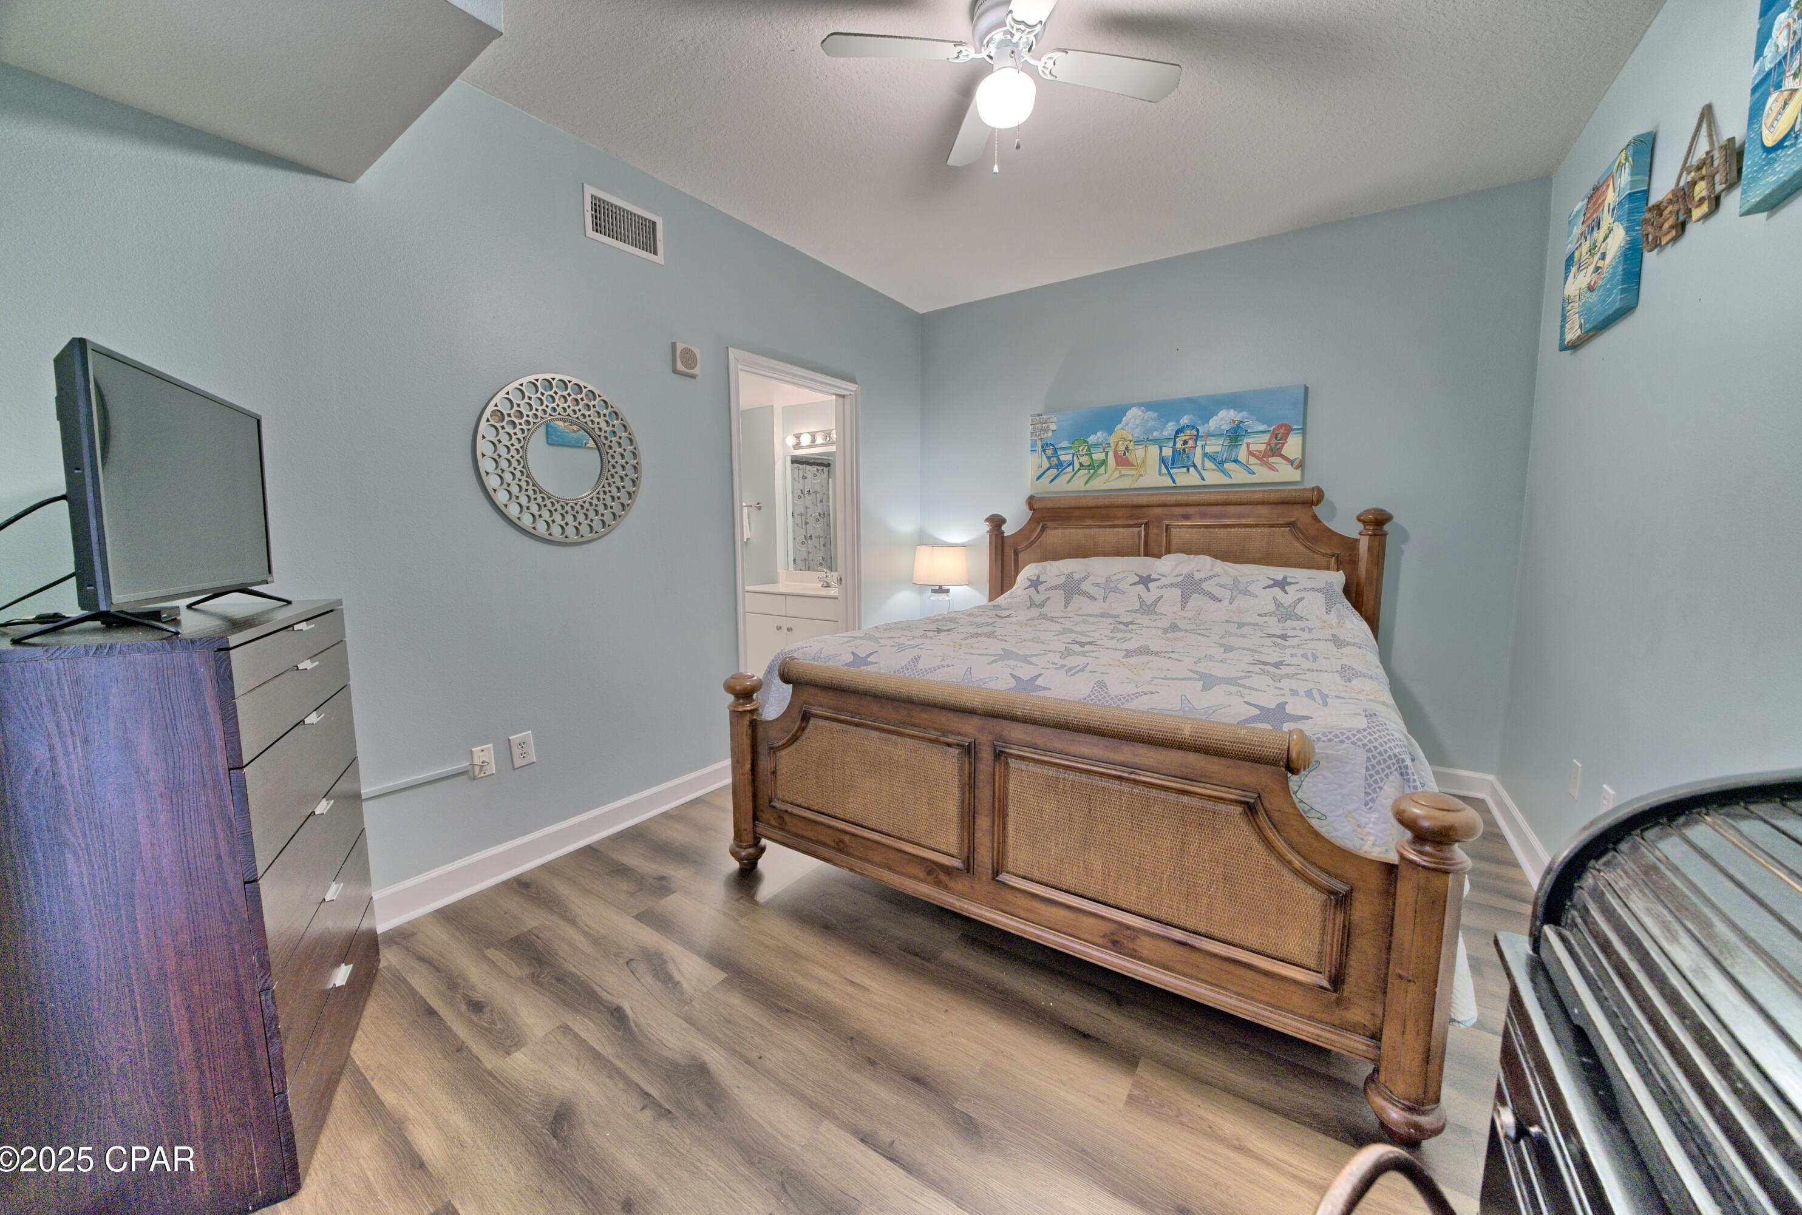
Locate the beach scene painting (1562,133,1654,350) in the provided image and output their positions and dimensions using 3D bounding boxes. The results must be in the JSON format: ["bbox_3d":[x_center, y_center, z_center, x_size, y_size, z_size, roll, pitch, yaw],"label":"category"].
[{"bbox_3d":[2.335,-1.172,2.018,0.042,0.480,0.530,5,9,35],"label":"beach scene painting"}]

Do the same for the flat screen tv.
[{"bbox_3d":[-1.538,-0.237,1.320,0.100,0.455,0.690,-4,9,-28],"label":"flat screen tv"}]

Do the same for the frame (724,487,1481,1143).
[{"bbox_3d":[0.847,0.202,2.634,2.090,1.480,2.320,5,9,33],"label":"frame"}]

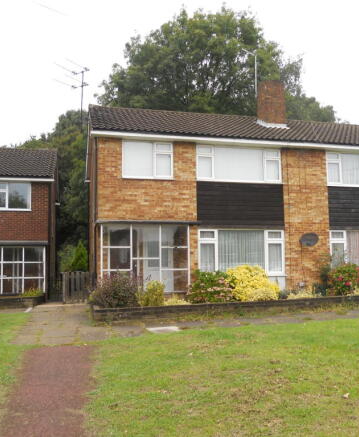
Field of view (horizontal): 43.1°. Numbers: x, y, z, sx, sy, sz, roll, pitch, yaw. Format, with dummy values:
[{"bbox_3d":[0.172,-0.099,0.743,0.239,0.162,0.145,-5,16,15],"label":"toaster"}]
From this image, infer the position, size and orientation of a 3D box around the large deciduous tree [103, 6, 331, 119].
[{"bbox_3d":[2.180,-5.091,29.604,15.500,18.031,14.000,1,-6,-15],"label":"large deciduous tree"}]

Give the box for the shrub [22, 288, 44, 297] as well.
[{"bbox_3d":[-5.384,2.772,16.752,0.850,0.382,0.600,1,-6,-12],"label":"shrub"}]

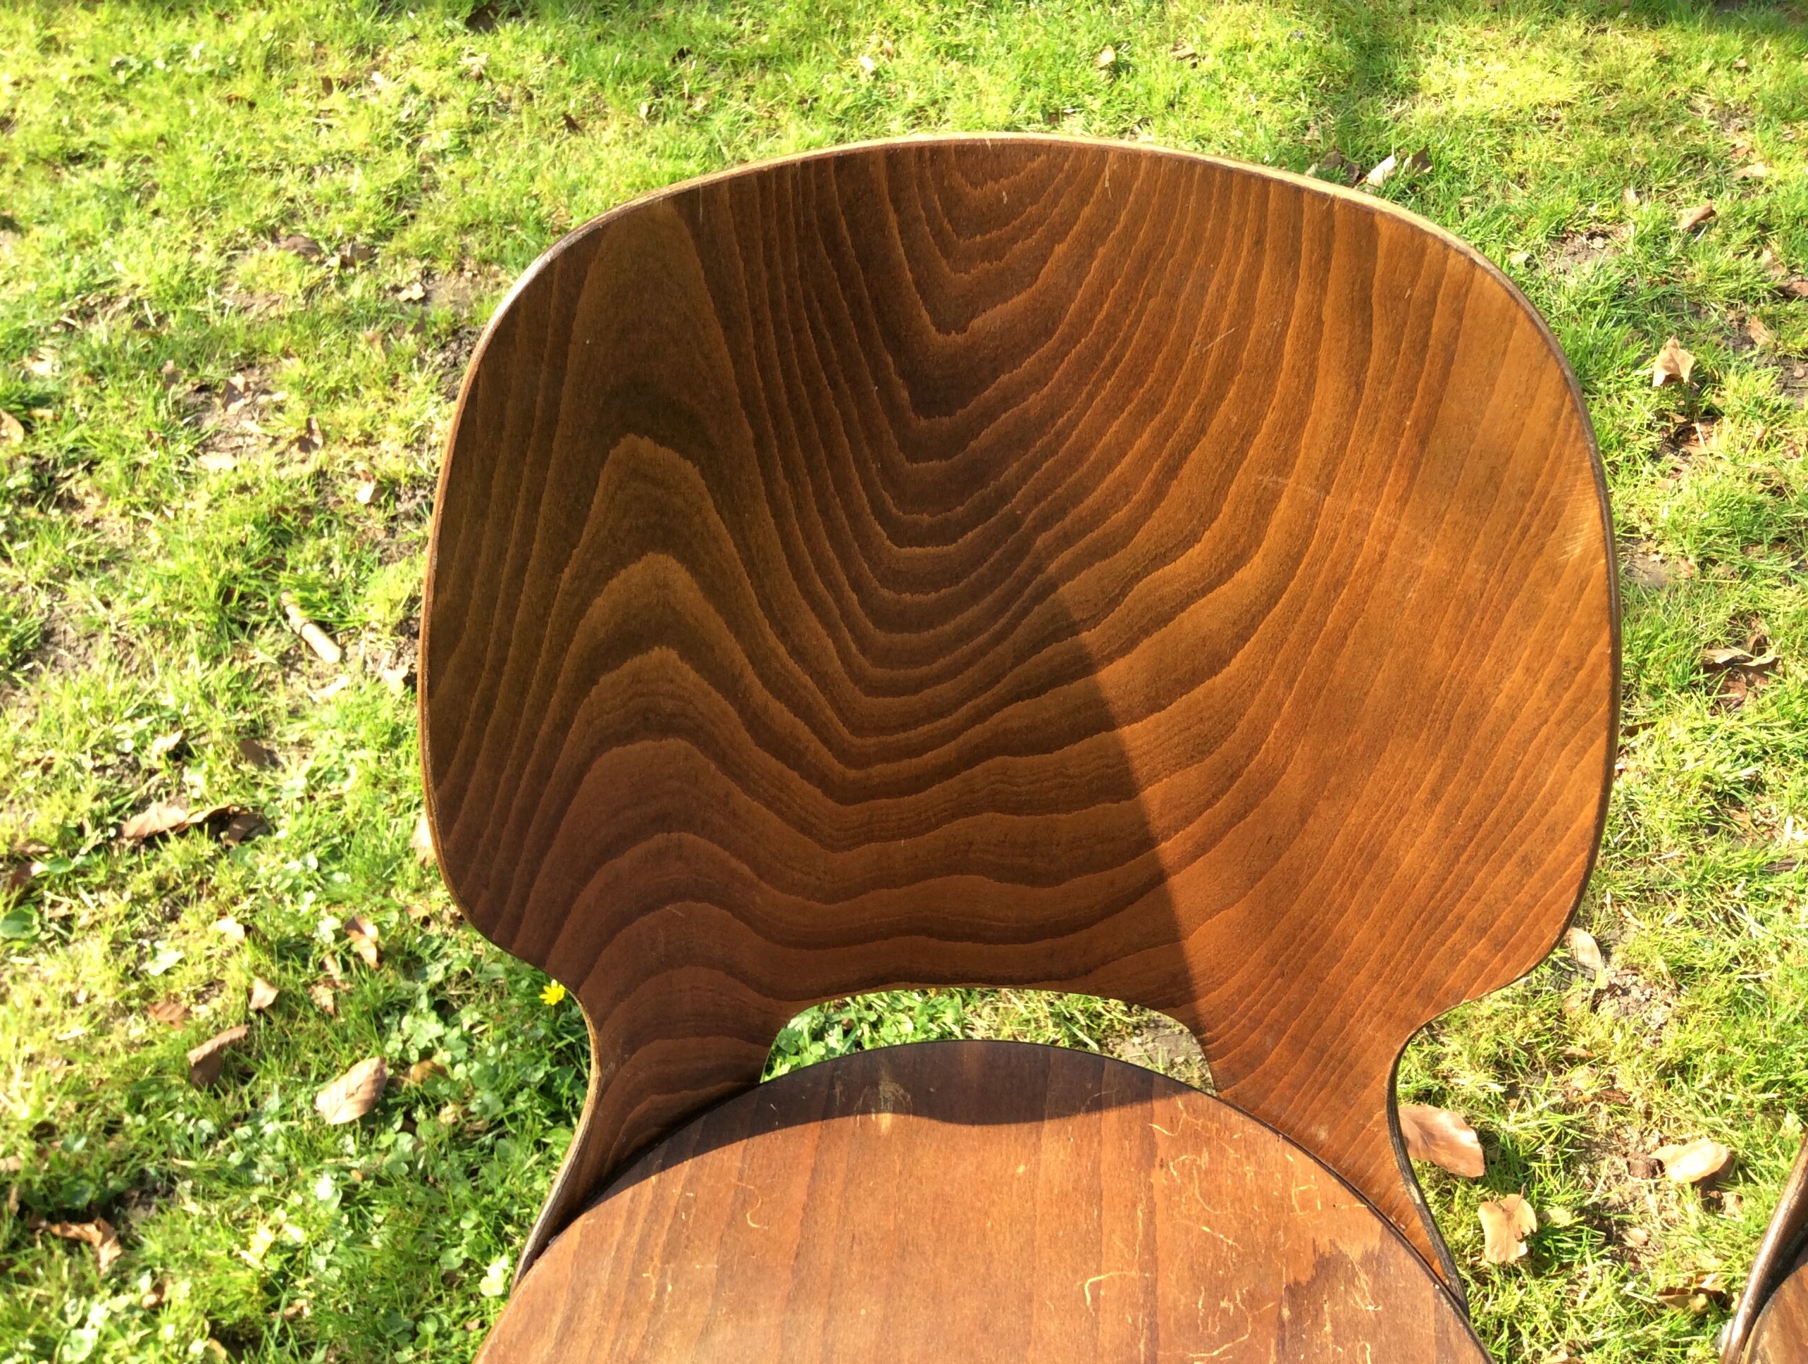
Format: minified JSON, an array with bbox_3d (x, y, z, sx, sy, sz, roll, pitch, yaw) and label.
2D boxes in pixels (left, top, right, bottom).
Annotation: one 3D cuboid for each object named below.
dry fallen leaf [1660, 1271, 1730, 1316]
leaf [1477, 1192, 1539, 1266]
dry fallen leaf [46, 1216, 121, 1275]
[{"bbox_3d":[0.507,0.392,1.082,0.043,0.022,0.027,4,47,3],"label":"dry fallen leaf"},{"bbox_3d":[0.399,0.361,1.114,0.038,0.018,0.052,16,49,15],"label":"leaf"},{"bbox_3d":[-0.535,0.368,1.101,0.054,0.020,0.033,16,46,16],"label":"dry fallen leaf"}]

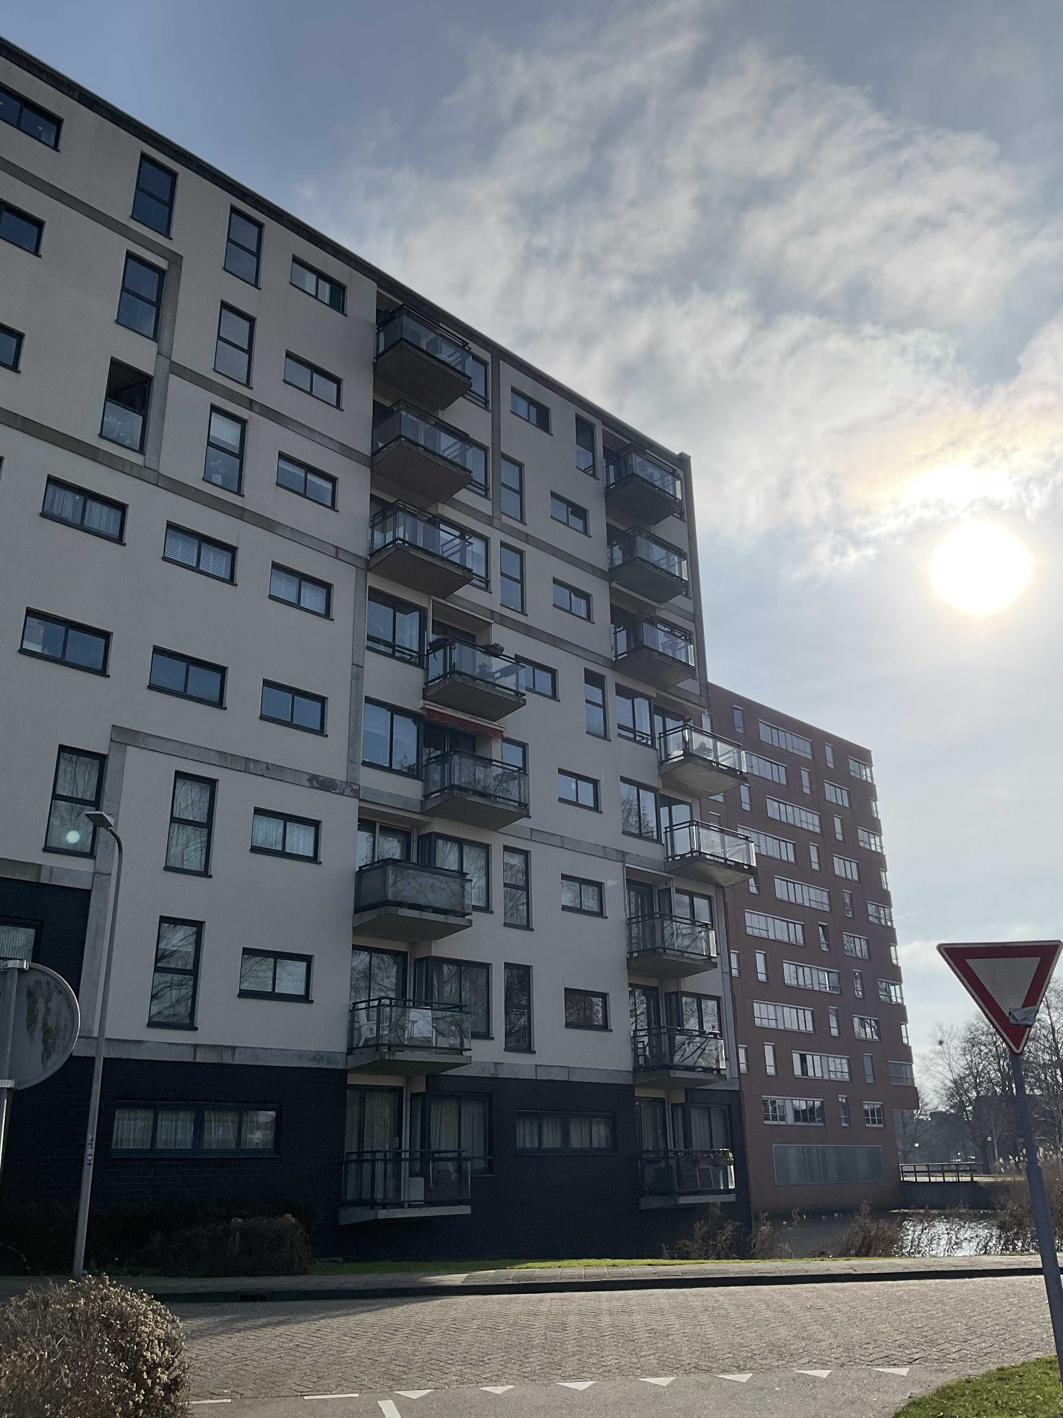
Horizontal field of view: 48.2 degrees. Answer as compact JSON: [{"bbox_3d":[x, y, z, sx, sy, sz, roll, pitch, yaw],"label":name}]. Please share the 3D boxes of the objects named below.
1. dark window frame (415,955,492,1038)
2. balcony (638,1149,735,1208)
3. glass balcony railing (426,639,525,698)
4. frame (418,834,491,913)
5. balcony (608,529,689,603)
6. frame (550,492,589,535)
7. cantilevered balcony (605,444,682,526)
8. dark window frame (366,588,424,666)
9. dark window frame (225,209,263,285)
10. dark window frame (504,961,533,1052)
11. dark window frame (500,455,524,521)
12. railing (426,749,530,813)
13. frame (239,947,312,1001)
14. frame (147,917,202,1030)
[{"bbox_3d":[-1.667,6.353,25.889,0.500,1.659,1.836,-20,-28,41],"label":"dark window frame"},{"bbox_3d":[3.975,11.910,30.045,1.185,1.360,2.472,-20,-28,41],"label":"balcony"},{"bbox_3d":[-1.249,-0.788,27.445,2.243,0.827,1.077,19,-29,-41],"label":"glass balcony railing"},{"bbox_3d":[-1.696,3.755,26.785,1.740,1.570,0.570,19,-29,-42],"label":"frame"},{"bbox_3d":[3.391,-4.111,34.434,1.115,1.292,2.258,-20,-28,41],"label":"balcony"},{"bbox_3d":[1.058,-5.331,32.621,1.532,0.825,0.130,19,-29,-41],"label":"frame"},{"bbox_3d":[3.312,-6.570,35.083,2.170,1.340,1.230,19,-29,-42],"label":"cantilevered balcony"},{"bbox_3d":[-3.104,-1.808,26.989,0.120,1.510,1.680,-20,-28,41],"label":"dark window frame"},{"bbox_3d":[-6.445,-10.346,26.631,0.884,1.827,0.130,19,-29,-41],"label":"dark window frame"},{"bbox_3d":[-0.291,6.701,26.599,0.130,1.877,0.886,-21,-29,41],"label":"dark window frame"},{"bbox_3d":[-0.527,-5.866,31.658,0.130,1.877,0.886,-21,-29,41],"label":"dark window frame"},{"bbox_3d":[-1.242,1.712,26.806,1.021,0.968,2.215,-21,-29,41],"label":"railing"},{"bbox_3d":[-4.831,5.036,22.377,0.120,0.878,1.573,-20,-28,41],"label":"frame"},{"bbox_3d":[-6.281,4.664,20.955,0.120,1.888,0.886,-20,-28,41],"label":"frame"}]

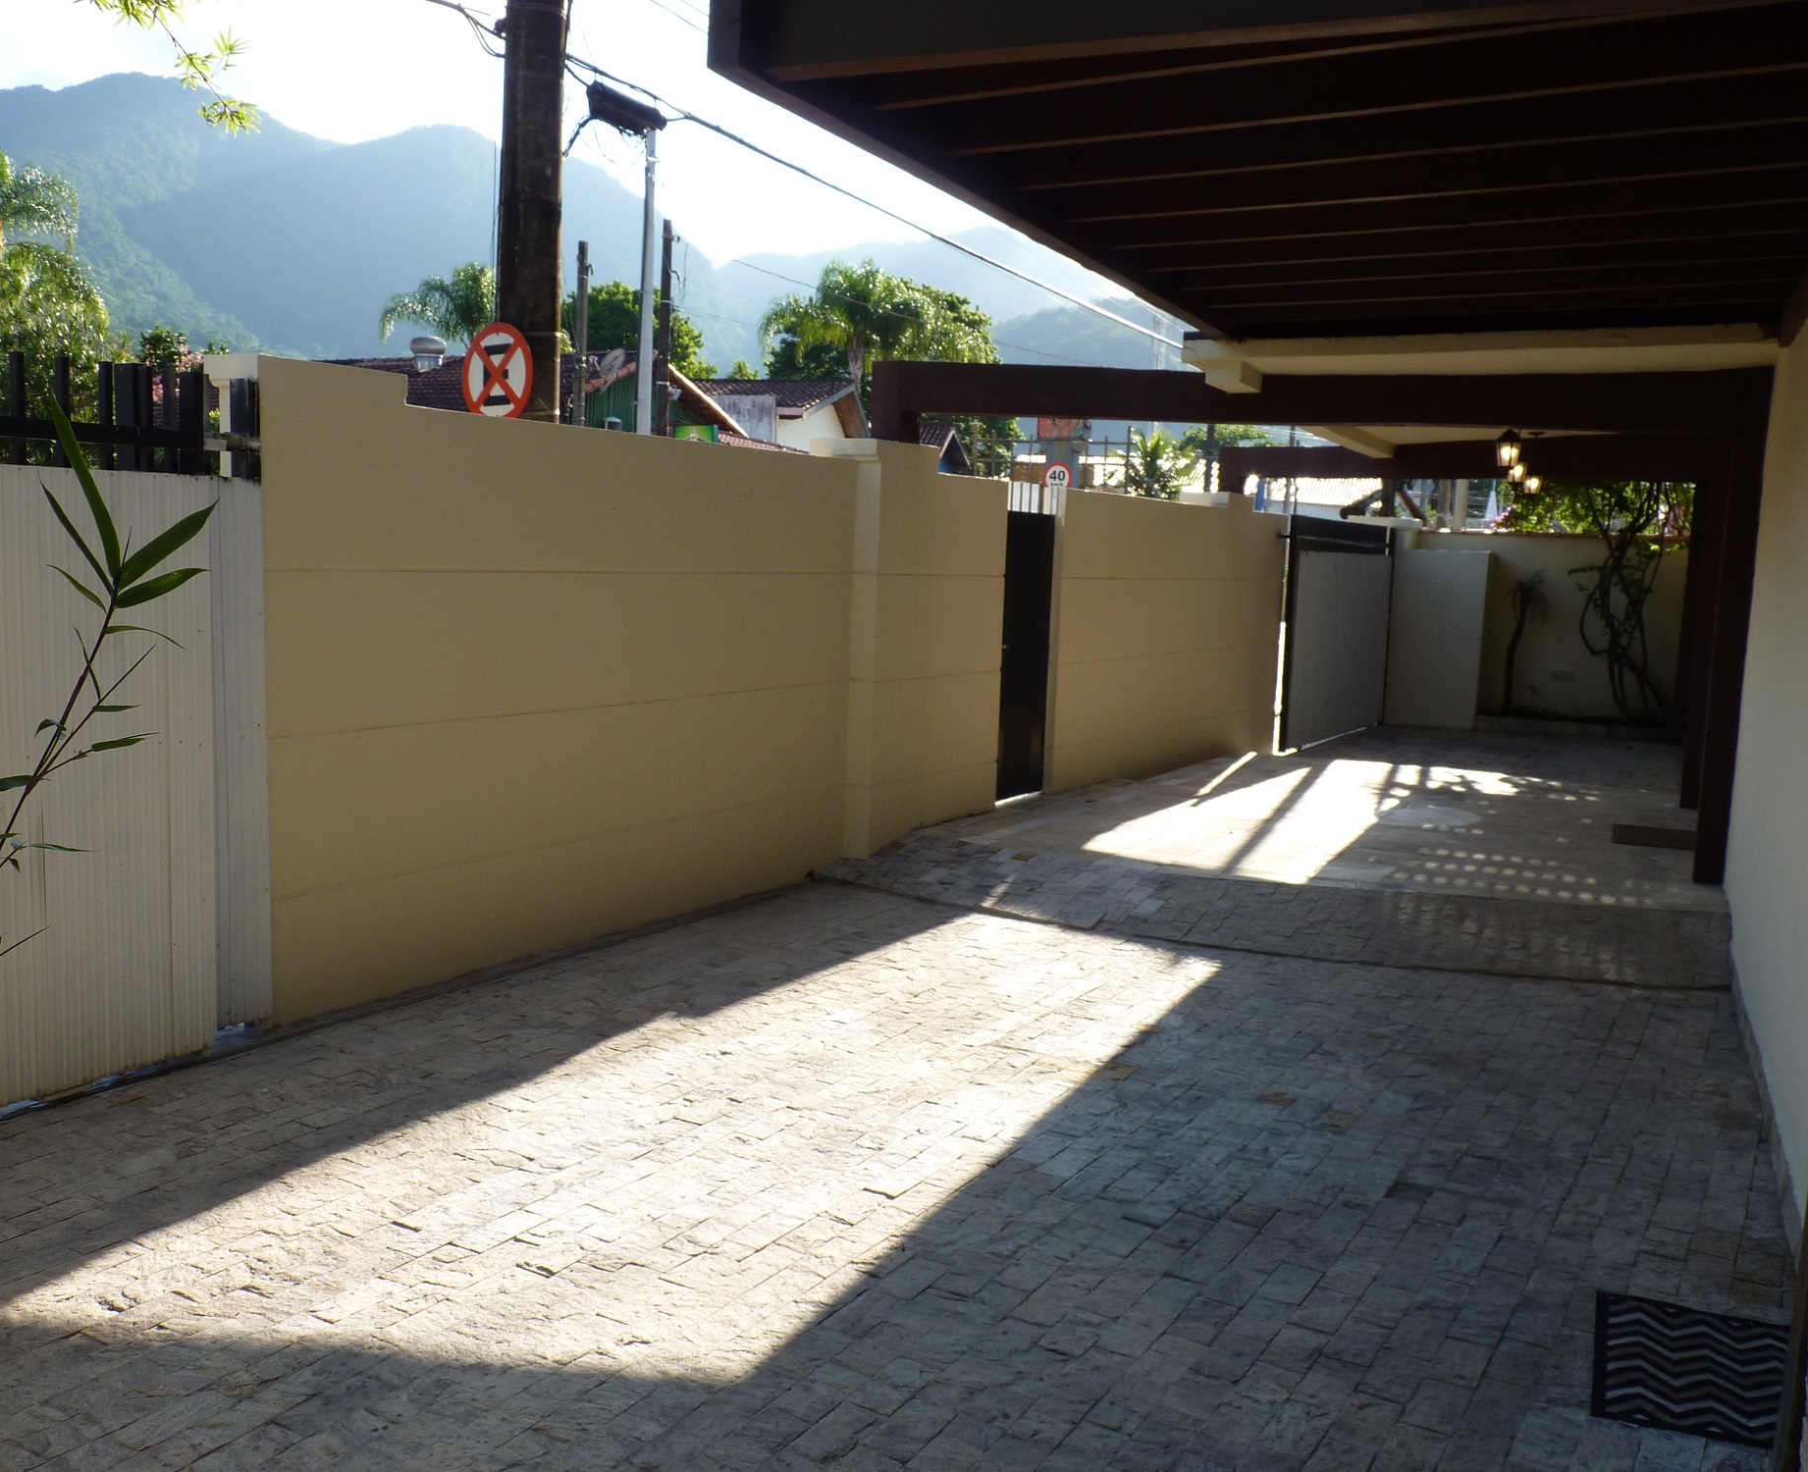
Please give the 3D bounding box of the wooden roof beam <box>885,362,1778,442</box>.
[{"bbox_3d":[1.998,-1.726,7.803,4.408,0.270,0.170,3,7,10],"label":"wooden roof beam"}]

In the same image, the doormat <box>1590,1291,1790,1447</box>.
[{"bbox_3d":[1.685,1.335,3.226,0.420,0.012,0.580,5,8,24],"label":"doormat"}]

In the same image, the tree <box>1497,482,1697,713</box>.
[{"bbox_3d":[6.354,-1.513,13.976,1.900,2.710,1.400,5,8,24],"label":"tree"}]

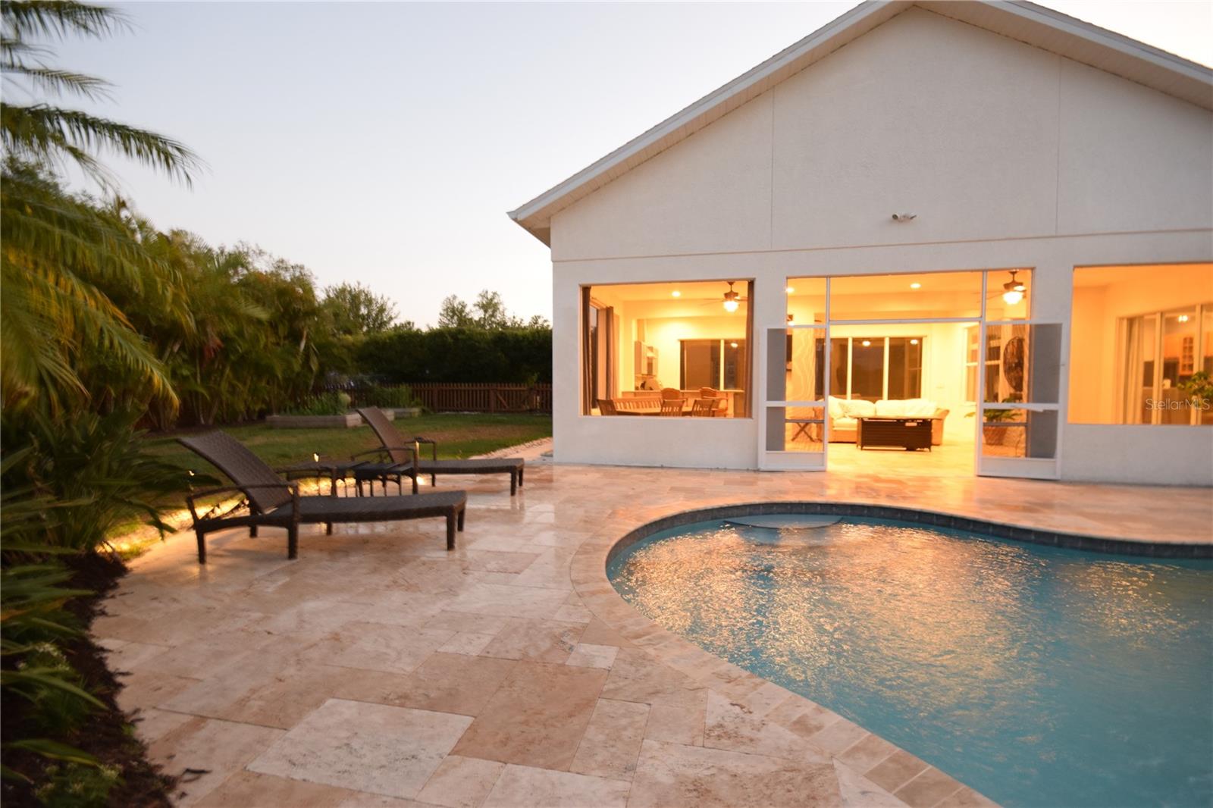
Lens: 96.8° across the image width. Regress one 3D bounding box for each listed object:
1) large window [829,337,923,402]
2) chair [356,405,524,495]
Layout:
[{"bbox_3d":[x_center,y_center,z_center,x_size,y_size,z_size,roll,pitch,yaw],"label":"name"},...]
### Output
[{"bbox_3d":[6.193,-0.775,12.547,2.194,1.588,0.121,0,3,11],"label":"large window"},{"bbox_3d":[-1.853,0.507,6.077,1.844,0.957,0.692,0,3,0],"label":"chair"}]

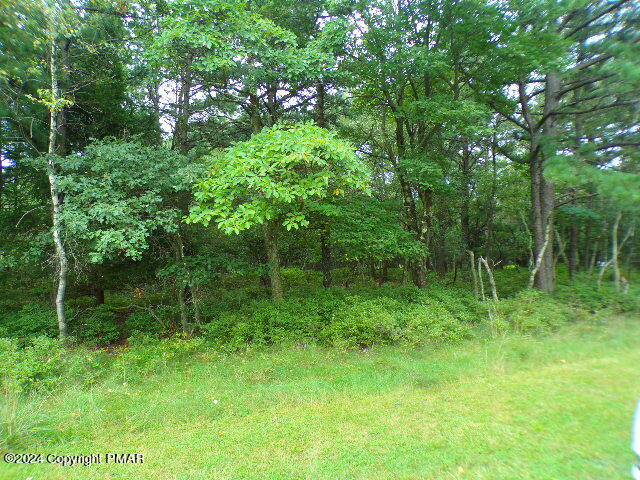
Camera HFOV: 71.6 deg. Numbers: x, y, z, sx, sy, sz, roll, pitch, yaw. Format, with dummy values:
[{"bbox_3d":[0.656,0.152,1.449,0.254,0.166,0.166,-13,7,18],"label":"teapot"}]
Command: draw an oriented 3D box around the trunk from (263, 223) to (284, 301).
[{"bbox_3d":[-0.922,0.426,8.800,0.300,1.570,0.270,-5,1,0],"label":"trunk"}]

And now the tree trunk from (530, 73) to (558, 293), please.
[{"bbox_3d":[5.138,-1.345,10.200,0.600,5.100,0.500,1,1,0],"label":"tree trunk"}]

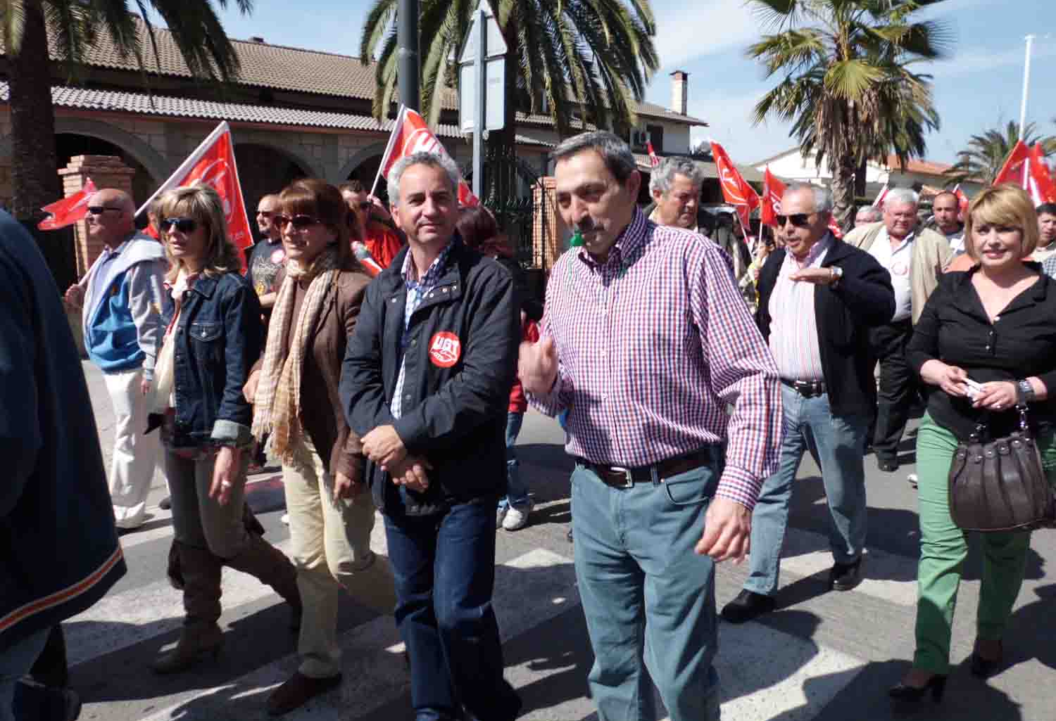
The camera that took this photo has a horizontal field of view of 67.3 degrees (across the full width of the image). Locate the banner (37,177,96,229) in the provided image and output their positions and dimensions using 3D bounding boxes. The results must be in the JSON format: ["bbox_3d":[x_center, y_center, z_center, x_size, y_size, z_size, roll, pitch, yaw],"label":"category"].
[{"bbox_3d":[-3.120,-1.070,5.400,0.460,0.360,0.200,-4,11,-24],"label":"banner"}]

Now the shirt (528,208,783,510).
[{"bbox_3d":[0.270,-0.003,1.680,0.540,0.630,0.380,7,13,32],"label":"shirt"}]

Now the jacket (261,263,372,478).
[{"bbox_3d":[-0.651,0.039,2.420,0.440,0.630,0.310,10,14,42],"label":"jacket"}]

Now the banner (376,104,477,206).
[{"bbox_3d":[-0.503,-1.017,3.950,0.540,0.500,0.180,-1,11,-5],"label":"banner"}]

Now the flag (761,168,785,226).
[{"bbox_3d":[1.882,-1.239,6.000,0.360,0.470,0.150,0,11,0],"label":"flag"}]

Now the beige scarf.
[{"bbox_3d":[-0.711,-0.015,2.421,0.230,0.660,0.240,8,13,34],"label":"beige scarf"}]

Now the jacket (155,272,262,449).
[{"bbox_3d":[-1.110,-0.001,2.760,0.430,0.590,0.270,9,14,39],"label":"jacket"}]

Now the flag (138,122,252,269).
[{"bbox_3d":[-1.700,-0.845,4.050,0.580,0.760,0.220,-4,11,-24],"label":"flag"}]

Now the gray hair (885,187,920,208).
[{"bbox_3d":[2.001,-0.848,4.246,0.175,0.160,0.200,4,12,22],"label":"gray hair"}]

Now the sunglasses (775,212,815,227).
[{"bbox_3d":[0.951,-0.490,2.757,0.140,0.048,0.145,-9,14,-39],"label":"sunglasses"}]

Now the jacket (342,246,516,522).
[{"bbox_3d":[-0.265,0.055,2.129,0.490,0.730,0.330,4,12,20],"label":"jacket"}]

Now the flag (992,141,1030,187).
[{"bbox_3d":[3.228,-1.287,5.300,0.330,0.420,0.150,2,11,10],"label":"flag"}]

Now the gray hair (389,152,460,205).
[{"bbox_3d":[-0.267,-0.449,2.042,0.180,0.180,0.210,-2,11,-10],"label":"gray hair"}]

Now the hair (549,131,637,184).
[{"bbox_3d":[0.148,-0.413,1.660,0.170,0.135,0.205,9,27,39],"label":"hair"}]

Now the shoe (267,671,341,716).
[{"bbox_3d":[-0.731,1.050,2.597,0.250,0.092,0.093,-8,14,-40],"label":"shoe"}]

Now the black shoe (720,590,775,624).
[{"bbox_3d":[0.887,0.961,3.166,0.280,0.105,0.105,-8,13,-34],"label":"black shoe"}]

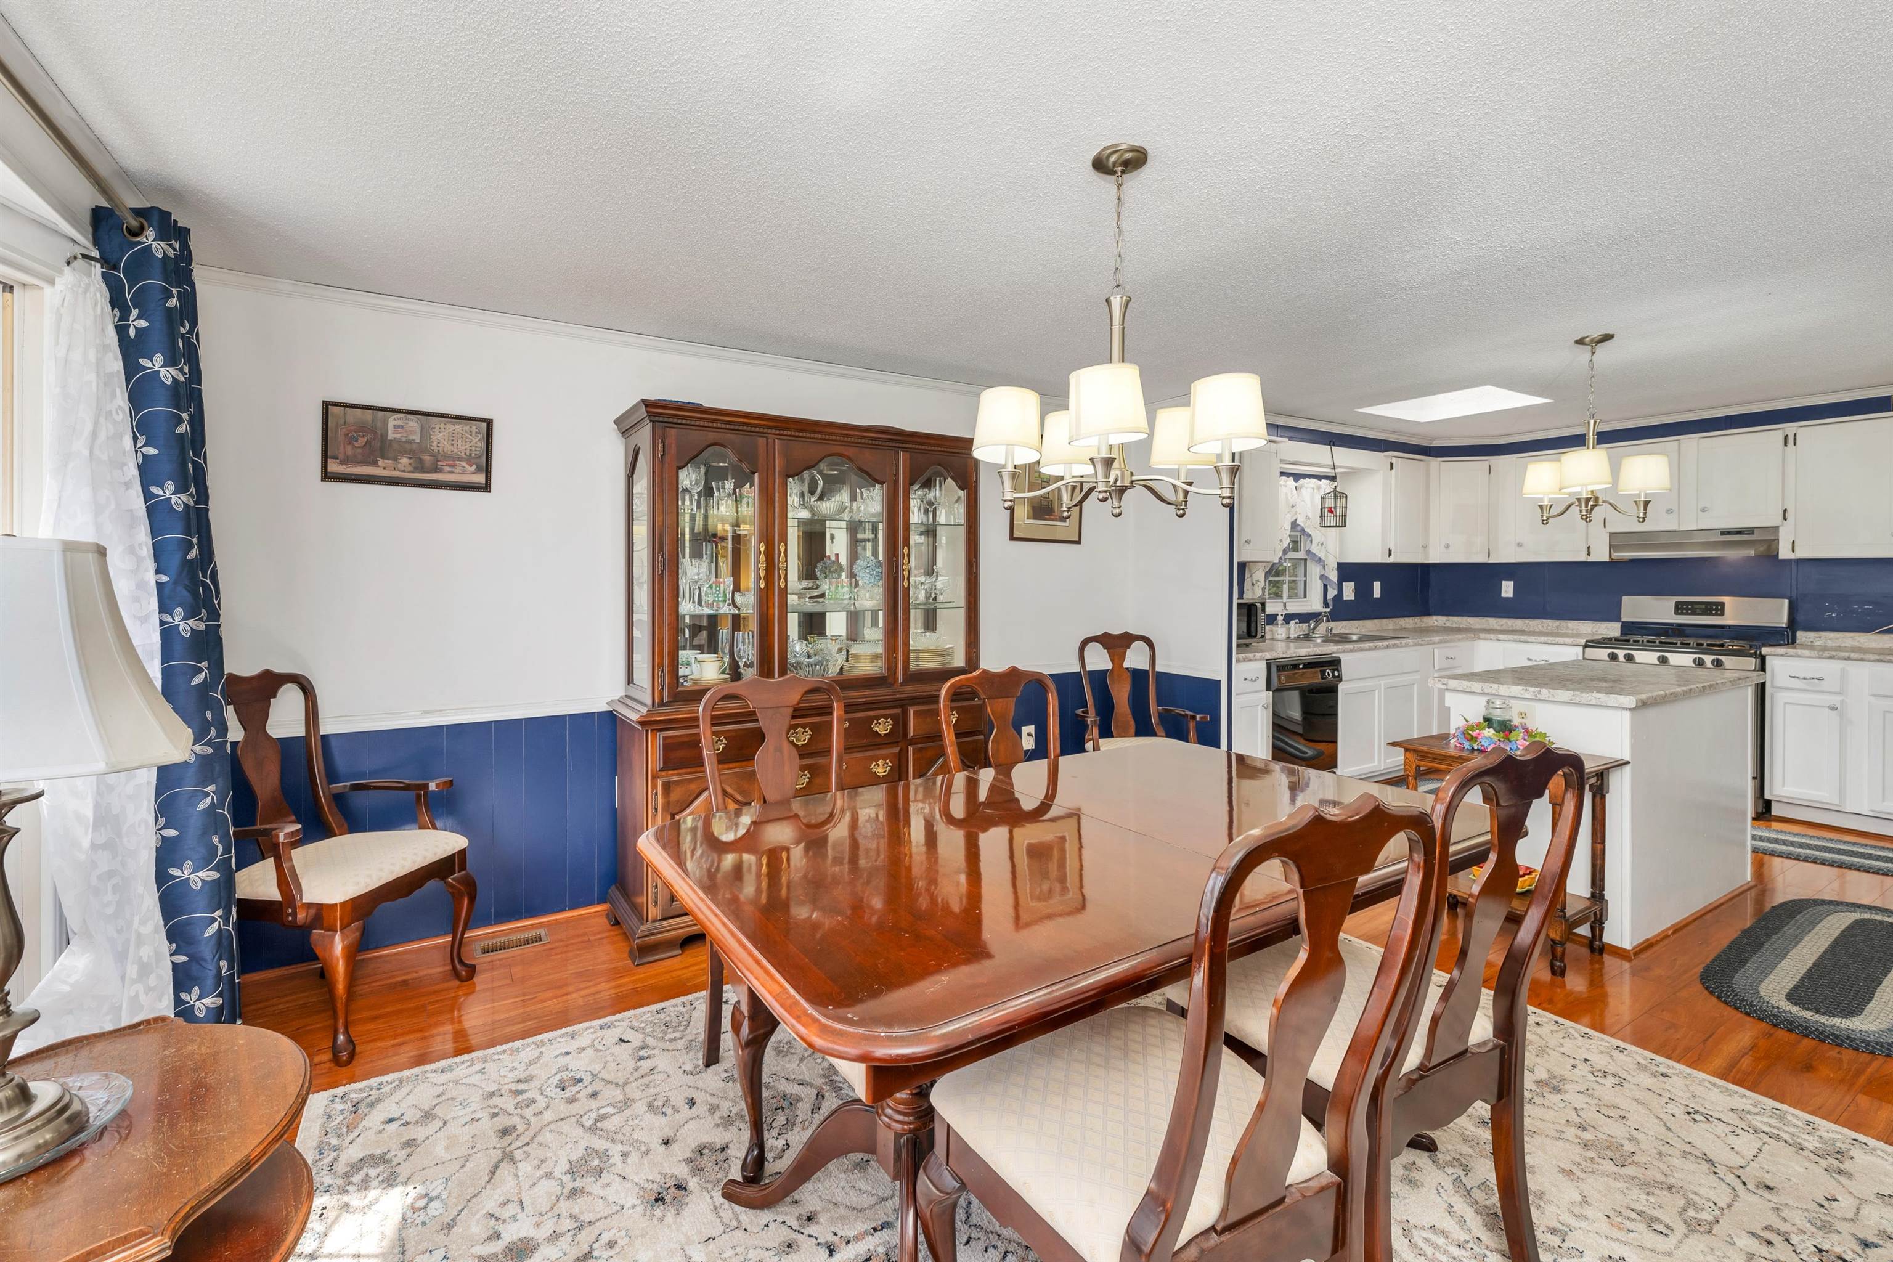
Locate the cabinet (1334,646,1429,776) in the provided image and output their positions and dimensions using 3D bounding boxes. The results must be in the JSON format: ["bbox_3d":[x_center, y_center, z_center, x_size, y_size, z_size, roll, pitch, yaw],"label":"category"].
[{"bbox_3d":[2.602,0.525,4.895,0.980,0.870,0.600,-2,4,-32],"label":"cabinet"}]

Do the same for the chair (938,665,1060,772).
[{"bbox_3d":[0.318,0.650,2.307,0.530,1.030,0.570,-1,3,-26],"label":"chair"}]

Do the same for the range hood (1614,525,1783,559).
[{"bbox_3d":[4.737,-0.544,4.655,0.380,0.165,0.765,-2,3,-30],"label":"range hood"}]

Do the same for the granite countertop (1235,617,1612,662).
[{"bbox_3d":[2.957,0.051,4.807,3.240,0.140,1.310,-2,3,-30],"label":"granite countertop"}]

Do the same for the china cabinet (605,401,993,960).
[{"bbox_3d":[-0.581,0.149,3.092,1.410,1.960,0.440,-2,4,-32],"label":"china cabinet"}]

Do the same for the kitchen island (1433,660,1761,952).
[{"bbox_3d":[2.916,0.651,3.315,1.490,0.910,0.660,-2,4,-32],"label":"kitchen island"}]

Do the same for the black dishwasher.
[{"bbox_3d":[1.873,0.563,4.432,0.610,0.860,0.610,-2,4,-32],"label":"black dishwasher"}]

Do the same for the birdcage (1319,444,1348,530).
[{"bbox_3d":[2.579,-0.965,4.900,0.175,0.560,0.170,-2,3,-30],"label":"birdcage"}]

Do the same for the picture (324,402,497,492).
[{"bbox_3d":[-1.940,-0.660,2.670,0.505,0.277,0.025,-2,3,-30],"label":"picture"}]

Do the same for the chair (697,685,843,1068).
[{"bbox_3d":[-0.348,0.681,1.941,0.510,1.040,0.570,-2,4,-32],"label":"chair"}]

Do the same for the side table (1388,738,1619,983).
[{"bbox_3d":[2.066,0.819,2.725,0.430,0.650,0.640,-2,4,-32],"label":"side table"}]

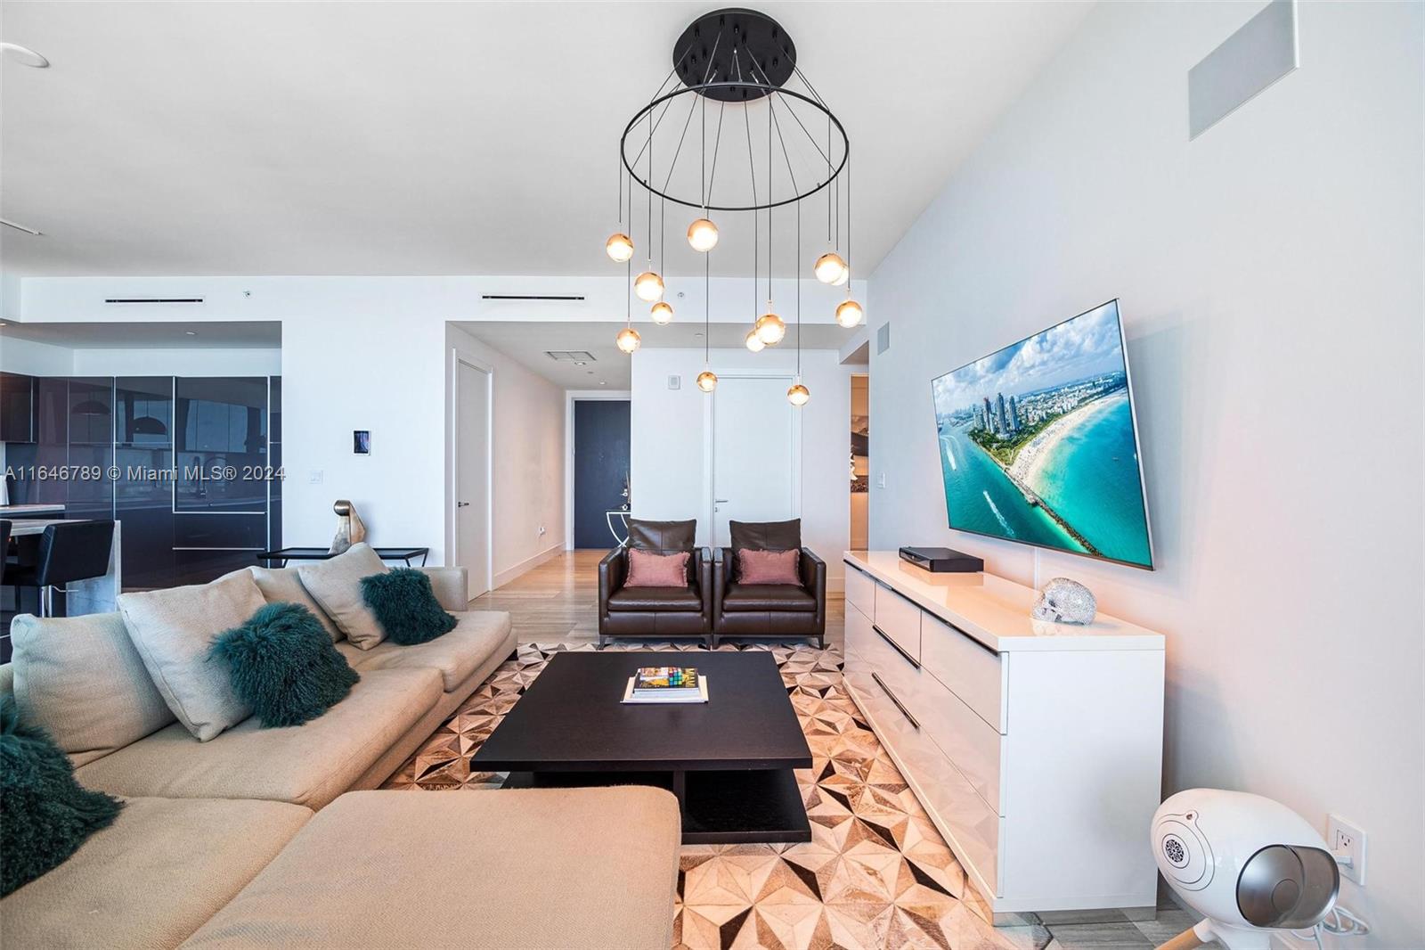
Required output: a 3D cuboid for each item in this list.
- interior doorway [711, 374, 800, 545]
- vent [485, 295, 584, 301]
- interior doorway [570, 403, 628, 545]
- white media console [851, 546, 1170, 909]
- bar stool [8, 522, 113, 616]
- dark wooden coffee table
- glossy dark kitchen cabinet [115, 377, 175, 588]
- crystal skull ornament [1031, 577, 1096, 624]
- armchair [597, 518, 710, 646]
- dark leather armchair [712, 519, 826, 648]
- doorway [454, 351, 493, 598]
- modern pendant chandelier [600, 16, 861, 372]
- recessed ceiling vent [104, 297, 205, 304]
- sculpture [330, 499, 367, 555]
[{"bbox_3d":[0.440,0.095,5.840,0.950,2.270,0.110,0,0,-1],"label":"interior doorway"},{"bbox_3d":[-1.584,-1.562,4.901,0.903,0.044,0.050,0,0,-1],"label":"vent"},{"bbox_3d":[-1.791,0.020,9.000,0.920,2.420,0.080,0,0,-1],"label":"interior doorway"},{"bbox_3d":[1.029,0.865,2.412,0.478,0.824,1.720,0,0,-1],"label":"white media console"},{"bbox_3d":[-3.993,0.760,3.330,0.470,0.940,0.380,0,0,-1],"label":"bar stool"},{"bbox_3d":[-0.243,1.081,2.390,1.125,0.280,1.120,0,0,-1],"label":"dark wooden coffee table"},{"bbox_3d":[-6.108,0.086,6.199,0.646,2.282,0.600,0,0,-1],"label":"glossy dark kitchen cabinet"},{"bbox_3d":[1.070,0.373,1.685,0.165,0.140,0.120,0,0,21],"label":"crystal skull ornament"},{"bbox_3d":[-0.403,0.790,4.275,0.790,0.860,0.820,0,0,-1],"label":"armchair"},{"bbox_3d":[0.395,0.807,4.335,0.810,0.885,0.820,0,0,-1],"label":"dark leather armchair"},{"bbox_3d":[-2.379,0.065,5.459,0.100,2.355,0.900,0,0,-1],"label":"doorway"},{"bbox_3d":[0.097,-1.020,2.265,1.000,1.400,0.970,0,0,-1],"label":"modern pendant chandelier"},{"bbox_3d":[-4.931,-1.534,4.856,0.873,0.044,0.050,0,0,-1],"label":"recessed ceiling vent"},{"bbox_3d":[-3.010,0.434,4.554,0.271,0.454,0.180,0,0,-1],"label":"sculpture"}]

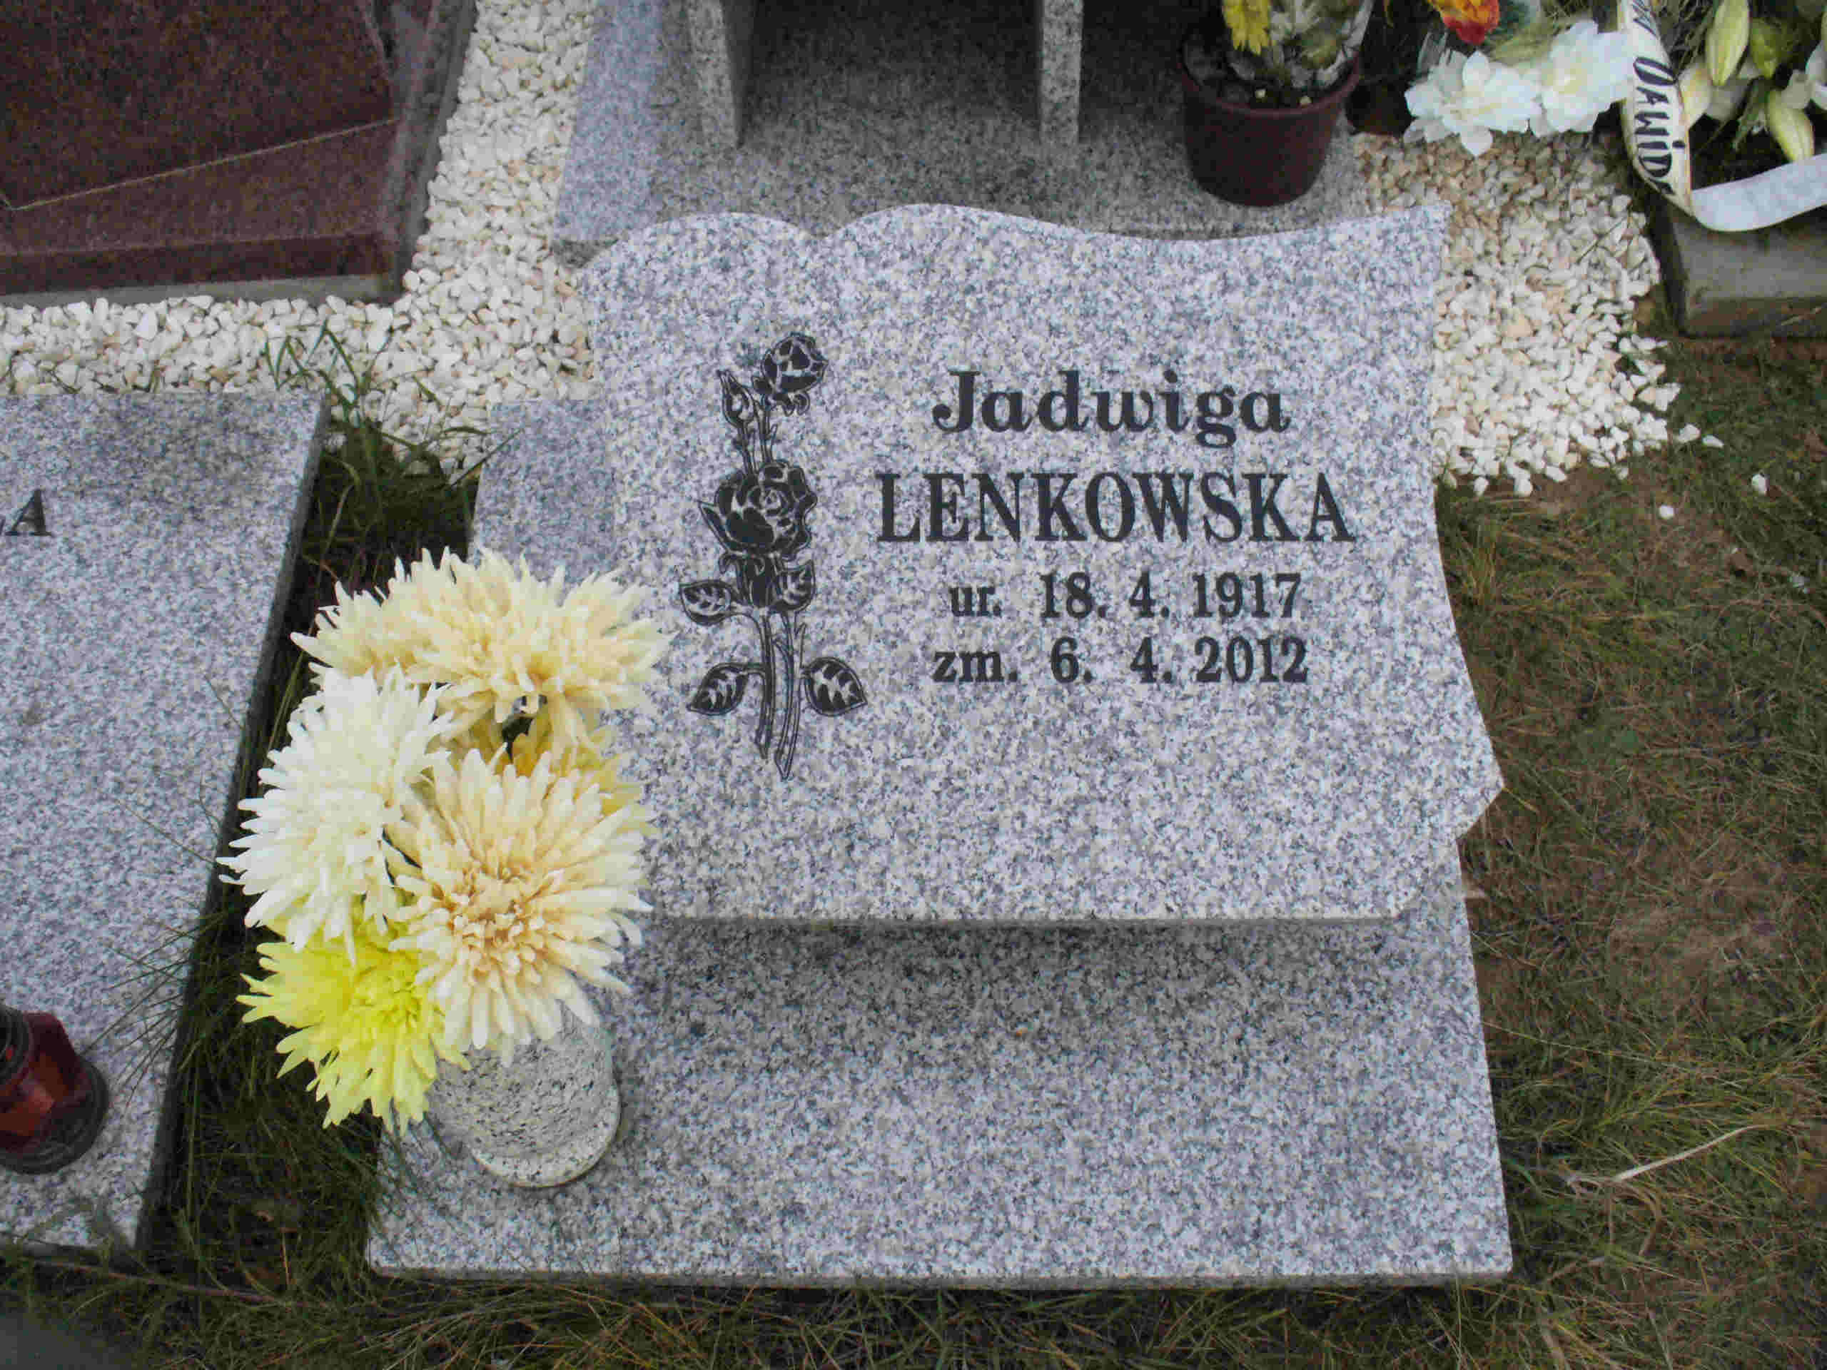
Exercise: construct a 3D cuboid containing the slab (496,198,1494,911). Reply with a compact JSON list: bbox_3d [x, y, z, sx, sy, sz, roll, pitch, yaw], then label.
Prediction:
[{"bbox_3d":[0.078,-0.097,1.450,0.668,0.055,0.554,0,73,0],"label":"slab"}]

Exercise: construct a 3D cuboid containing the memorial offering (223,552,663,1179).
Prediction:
[{"bbox_3d":[-0.269,0.089,1.121,0.240,0.290,0.270,0,59,2],"label":"memorial offering"}]

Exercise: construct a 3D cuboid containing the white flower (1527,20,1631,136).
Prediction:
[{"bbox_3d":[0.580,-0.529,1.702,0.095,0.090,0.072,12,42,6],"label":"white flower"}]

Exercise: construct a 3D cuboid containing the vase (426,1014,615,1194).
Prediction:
[{"bbox_3d":[-0.266,0.244,1.284,0.130,0.200,0.130,0,59,2],"label":"vase"}]

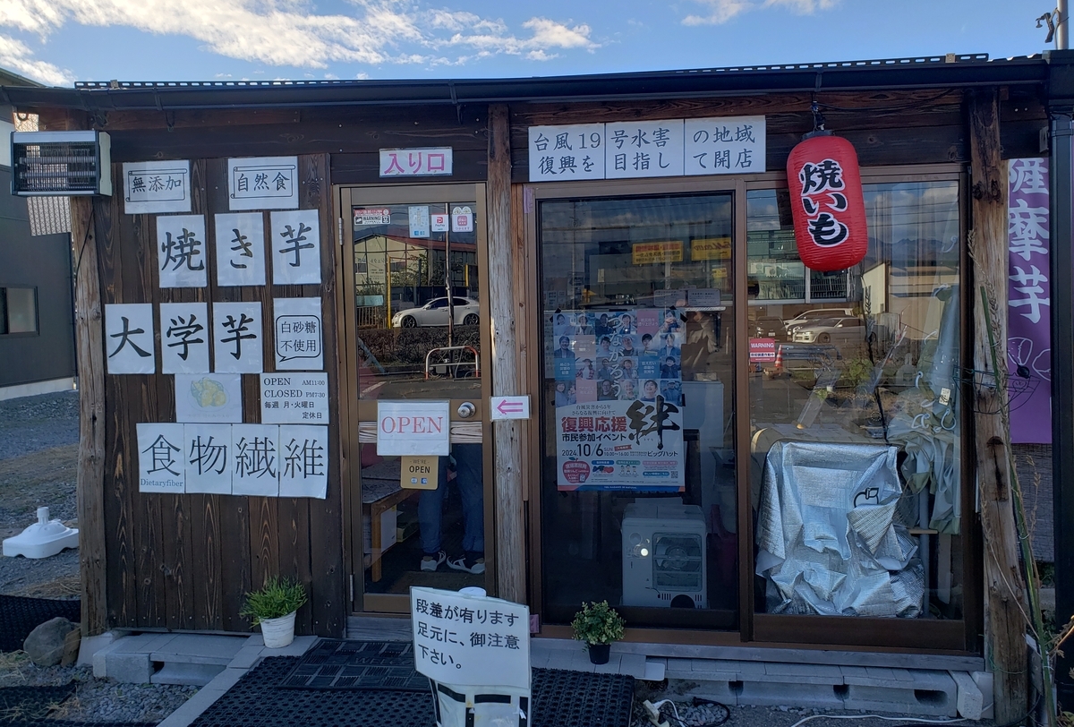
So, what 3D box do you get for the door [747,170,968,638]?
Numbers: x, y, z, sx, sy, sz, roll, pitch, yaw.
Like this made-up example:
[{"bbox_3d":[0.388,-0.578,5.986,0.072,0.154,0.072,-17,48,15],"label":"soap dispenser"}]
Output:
[{"bbox_3d":[1.203,0.195,3.099,0.820,1.807,0.040,-1,2,8],"label":"door"}]

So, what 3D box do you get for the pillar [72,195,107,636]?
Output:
[{"bbox_3d":[-1.948,0.065,3.495,0.119,2.236,0.119,-1,2,8],"label":"pillar"}]

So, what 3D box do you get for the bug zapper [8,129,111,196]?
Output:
[{"bbox_3d":[-2.003,-0.841,3.405,0.390,0.253,0.085,-3,1,4],"label":"bug zapper"}]

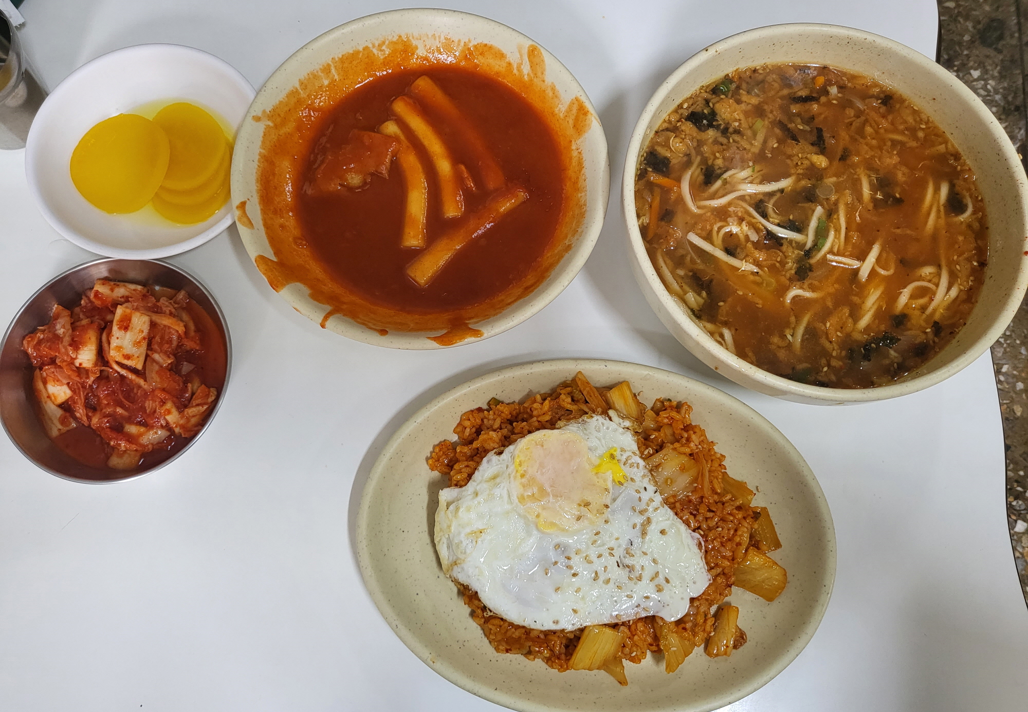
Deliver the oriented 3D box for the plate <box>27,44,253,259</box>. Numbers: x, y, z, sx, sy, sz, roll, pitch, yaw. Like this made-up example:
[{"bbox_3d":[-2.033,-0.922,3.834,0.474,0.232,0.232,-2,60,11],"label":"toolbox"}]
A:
[{"bbox_3d":[-0.204,-0.112,0.450,0.135,0.036,0.135,0,75,-1],"label":"plate"}]

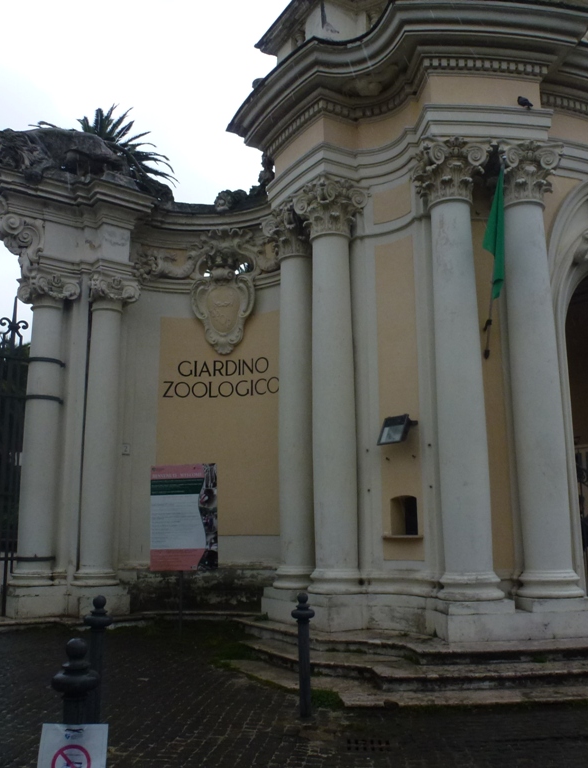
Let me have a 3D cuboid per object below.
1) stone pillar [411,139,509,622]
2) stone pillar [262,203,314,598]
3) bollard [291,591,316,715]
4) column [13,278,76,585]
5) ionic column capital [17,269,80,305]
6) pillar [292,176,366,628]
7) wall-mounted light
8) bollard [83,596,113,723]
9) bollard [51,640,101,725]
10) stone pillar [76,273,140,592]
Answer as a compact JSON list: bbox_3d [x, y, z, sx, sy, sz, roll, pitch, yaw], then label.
[{"bbox_3d":[2.091,-0.190,8.967,0.850,5.800,0.850,0,-11,-5],"label":"stone pillar"},{"bbox_3d":[0.080,0.074,10.855,0.820,5.860,0.820,6,-12,-30],"label":"stone pillar"},{"bbox_3d":[0.086,2.357,6.224,0.216,1.019,0.216,-1,-10,0],"label":"bollard"},{"bbox_3d":[-3.955,0.655,11.122,0.800,4.780,0.800,7,-13,-34],"label":"column"},{"bbox_3d":[-3.972,-1.469,11.515,0.800,0.520,0.800,7,-13,-34],"label":"ionic column capital"},{"bbox_3d":[0.568,0.043,10.037,0.850,5.860,0.850,6,-12,-33],"label":"pillar"},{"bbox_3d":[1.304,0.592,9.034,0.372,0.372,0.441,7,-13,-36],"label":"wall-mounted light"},{"bbox_3d":[-1.410,2.029,5.059,0.200,1.000,0.200,0,-10,0],"label":"bollard"},{"bbox_3d":[-0.915,1.565,2.909,0.200,1.000,0.200,0,-10,0],"label":"bollard"},{"bbox_3d":[-2.991,0.688,11.108,0.755,4.719,0.755,7,-13,-34],"label":"stone pillar"}]

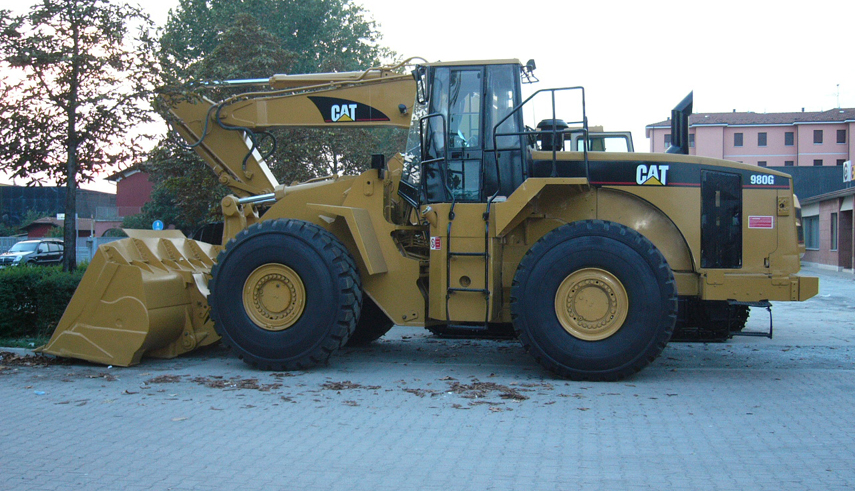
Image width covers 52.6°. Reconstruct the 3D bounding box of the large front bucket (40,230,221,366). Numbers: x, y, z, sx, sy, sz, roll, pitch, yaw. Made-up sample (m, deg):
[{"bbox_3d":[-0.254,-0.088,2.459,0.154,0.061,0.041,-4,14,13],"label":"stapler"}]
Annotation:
[{"bbox_3d":[-3.721,0.637,12.493,1.810,1.680,3.440,0,1,14],"label":"large front bucket"}]

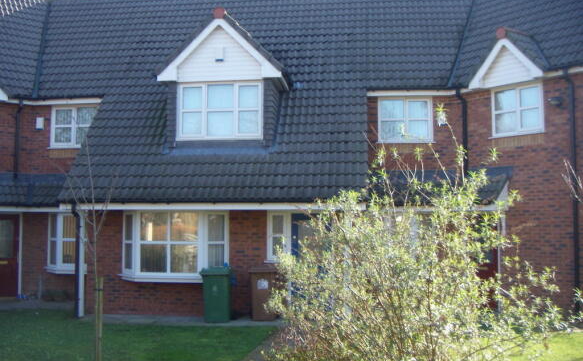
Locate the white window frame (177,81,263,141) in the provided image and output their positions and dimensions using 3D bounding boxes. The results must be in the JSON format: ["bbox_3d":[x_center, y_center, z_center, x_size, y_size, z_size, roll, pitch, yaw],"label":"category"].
[{"bbox_3d":[-1.507,-1.461,13.538,1.850,1.240,0.100,0,-5,6],"label":"white window frame"}]

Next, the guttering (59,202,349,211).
[{"bbox_3d":[-1.612,0.521,12.612,6.140,0.160,0.100,0,-5,6],"label":"guttering"}]

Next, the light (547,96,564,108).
[{"bbox_3d":[5.077,-1.496,12.316,0.180,0.190,0.220,2,-4,-37],"label":"light"}]

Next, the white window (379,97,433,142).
[{"bbox_3d":[2.554,-1.362,14.386,1.230,1.040,0.090,0,-3,8],"label":"white window"}]

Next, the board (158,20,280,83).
[{"bbox_3d":[-1.516,-2.755,13.542,2.650,1.320,0.180,0,-5,6],"label":"board"}]

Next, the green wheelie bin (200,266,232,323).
[{"bbox_3d":[-1.455,2.209,12.441,0.570,1.060,0.700,0,-3,3],"label":"green wheelie bin"}]

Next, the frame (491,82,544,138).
[{"bbox_3d":[4.689,-1.453,13.262,0.100,1.050,1.140,5,-6,-44],"label":"frame"}]

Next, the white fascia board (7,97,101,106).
[{"bbox_3d":[-5.668,-1.882,15.303,2.250,0.140,0.050,0,-3,8],"label":"white fascia board"}]

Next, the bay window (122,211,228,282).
[{"bbox_3d":[-2.408,1.320,12.862,2.280,1.420,0.460,0,-3,8],"label":"bay window"}]

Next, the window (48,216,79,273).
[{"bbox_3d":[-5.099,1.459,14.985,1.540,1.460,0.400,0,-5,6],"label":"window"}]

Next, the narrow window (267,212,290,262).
[{"bbox_3d":[-0.260,1.117,12.824,0.510,1.030,0.100,0,-5,6],"label":"narrow window"}]

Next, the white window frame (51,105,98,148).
[{"bbox_3d":[-5.245,-1.299,15.436,1.190,1.050,0.100,0,-5,6],"label":"white window frame"}]

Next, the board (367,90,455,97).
[{"bbox_3d":[2.647,-1.935,14.231,1.930,0.130,0.040,0,-3,8],"label":"board"}]

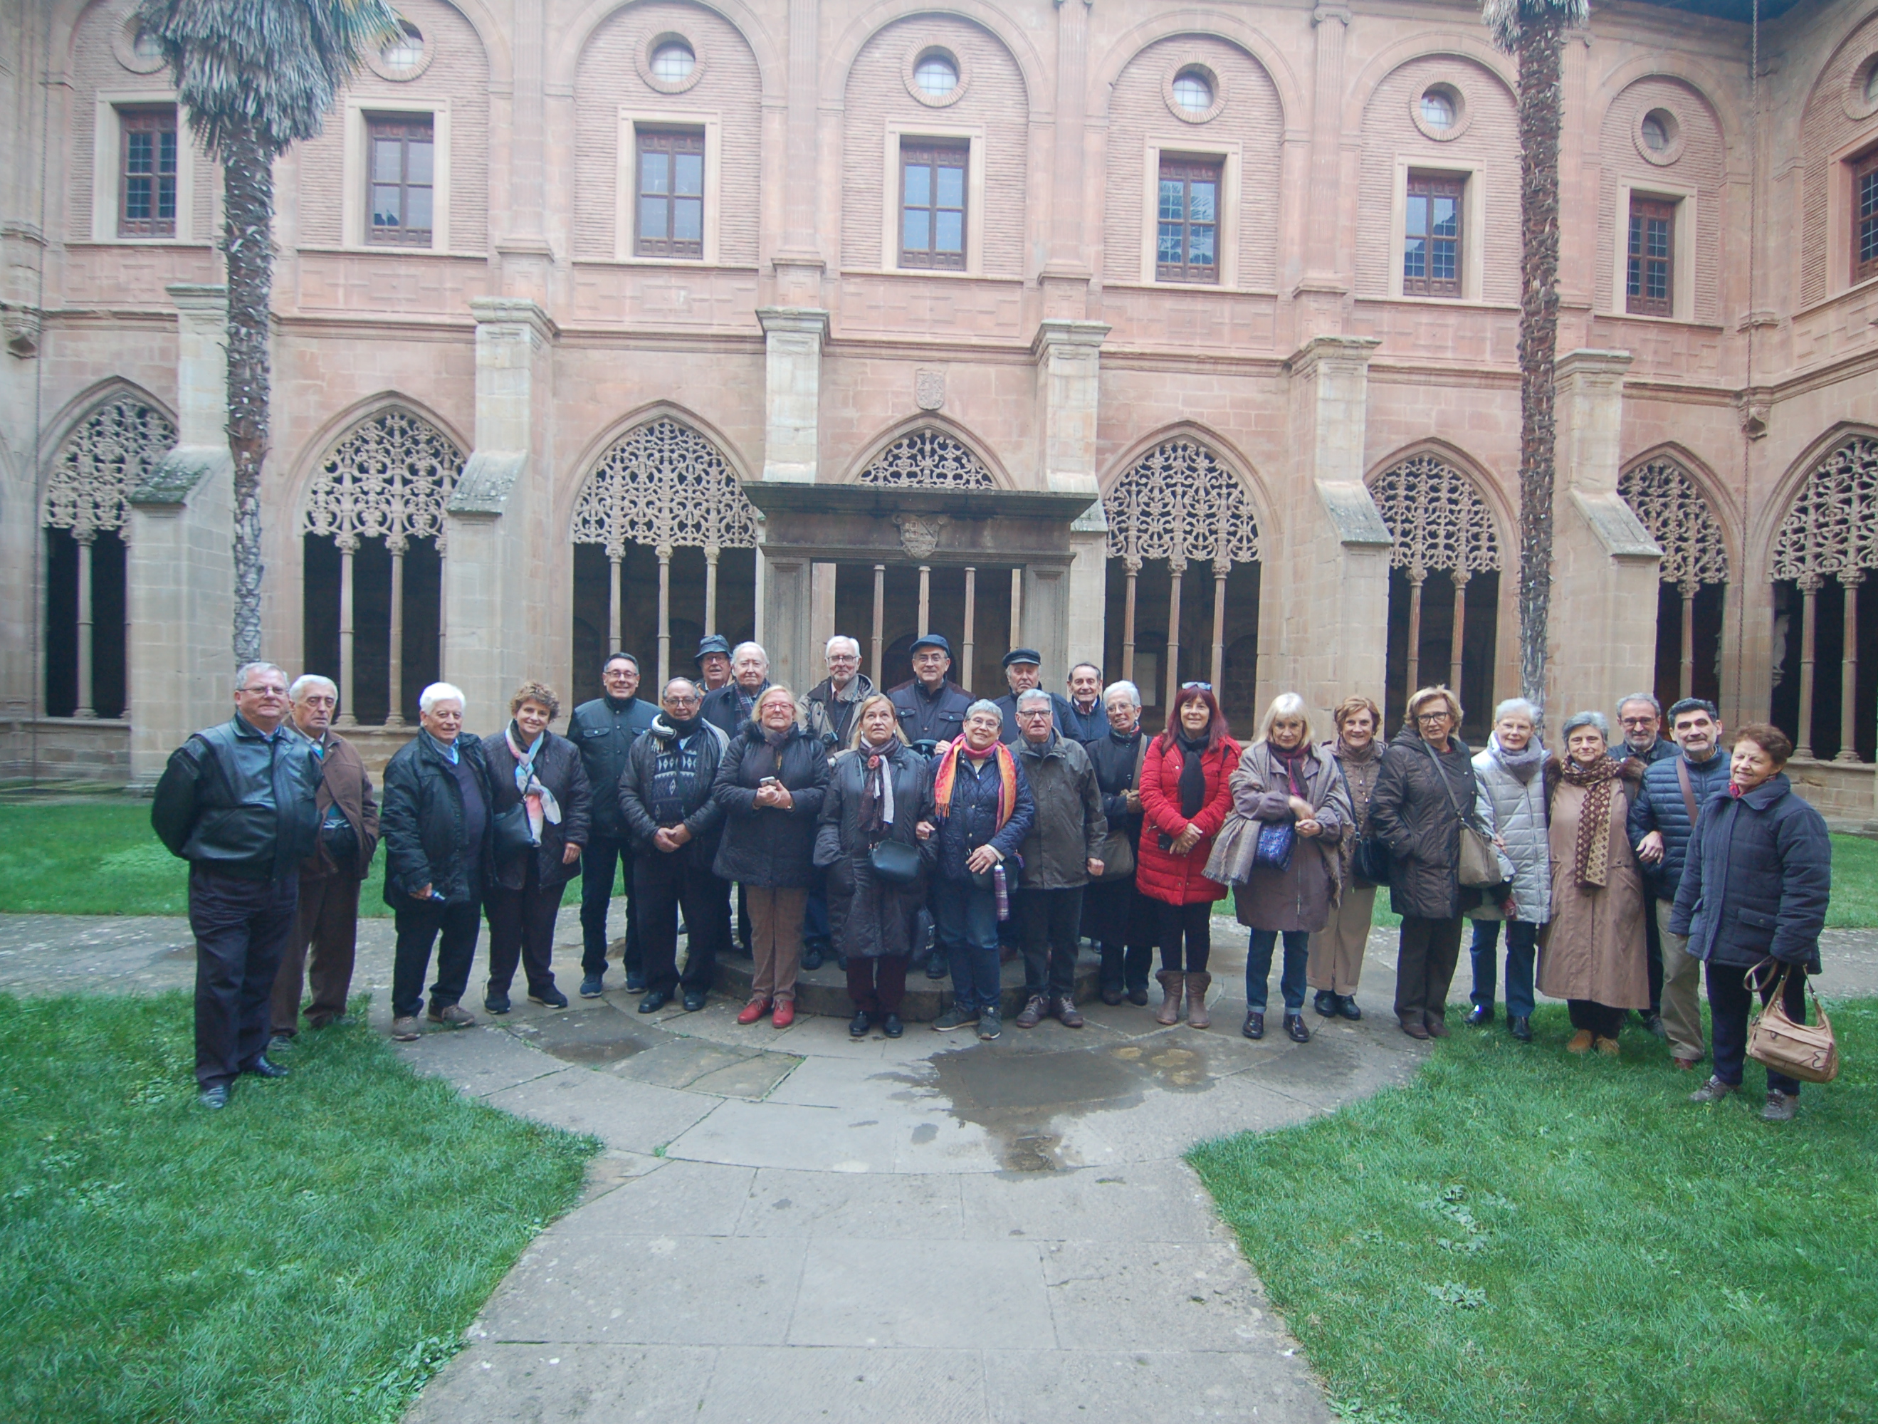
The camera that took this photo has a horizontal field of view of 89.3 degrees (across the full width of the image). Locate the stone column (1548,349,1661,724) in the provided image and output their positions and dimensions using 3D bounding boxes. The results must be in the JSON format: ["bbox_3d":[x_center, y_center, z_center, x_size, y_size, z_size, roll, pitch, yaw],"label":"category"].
[{"bbox_3d":[12.101,-2.473,17.695,1.080,8.364,2.186,1,0,-4],"label":"stone column"}]

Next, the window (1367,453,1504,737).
[{"bbox_3d":[9.599,-2.227,18.989,3.250,5.902,0.400,1,0,-4],"label":"window"}]

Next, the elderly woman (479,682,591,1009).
[{"bbox_3d":[-2.048,0.669,4.840,0.540,1.645,0.400,1,0,-14],"label":"elderly woman"}]

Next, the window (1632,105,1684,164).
[{"bbox_3d":[13.210,-10.593,17.450,1.050,1.080,0.300,1,0,-4],"label":"window"}]

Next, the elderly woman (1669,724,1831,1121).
[{"bbox_3d":[3.282,0.829,3.850,0.430,1.549,0.530,1,1,-33],"label":"elderly woman"}]

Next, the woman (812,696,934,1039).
[{"bbox_3d":[-0.308,0.719,4.552,0.580,1.599,0.400,1,1,-3],"label":"woman"}]

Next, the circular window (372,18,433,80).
[{"bbox_3d":[-7.850,-9.680,13.876,0.900,0.900,0.250,1,2,-4],"label":"circular window"}]

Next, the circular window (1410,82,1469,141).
[{"bbox_3d":[7.541,-9.049,14.297,0.960,0.955,0.250,1,1,-4],"label":"circular window"}]

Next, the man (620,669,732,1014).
[{"bbox_3d":[-1.338,0.659,4.859,0.620,1.677,0.400,1,0,-10],"label":"man"}]

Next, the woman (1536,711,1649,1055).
[{"bbox_3d":[3.092,0.797,4.500,0.490,1.595,0.380,1,1,31],"label":"woman"}]

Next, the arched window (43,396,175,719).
[{"bbox_3d":[-14.653,-2.784,17.407,3.250,5.971,0.400,1,0,-4],"label":"arched window"}]

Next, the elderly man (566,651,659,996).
[{"bbox_3d":[-1.733,0.587,5.090,0.540,1.818,0.380,1,0,-18],"label":"elderly man"}]

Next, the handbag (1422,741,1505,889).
[{"bbox_3d":[2.527,0.496,4.580,0.360,0.700,0.220,1,2,-6],"label":"handbag"}]

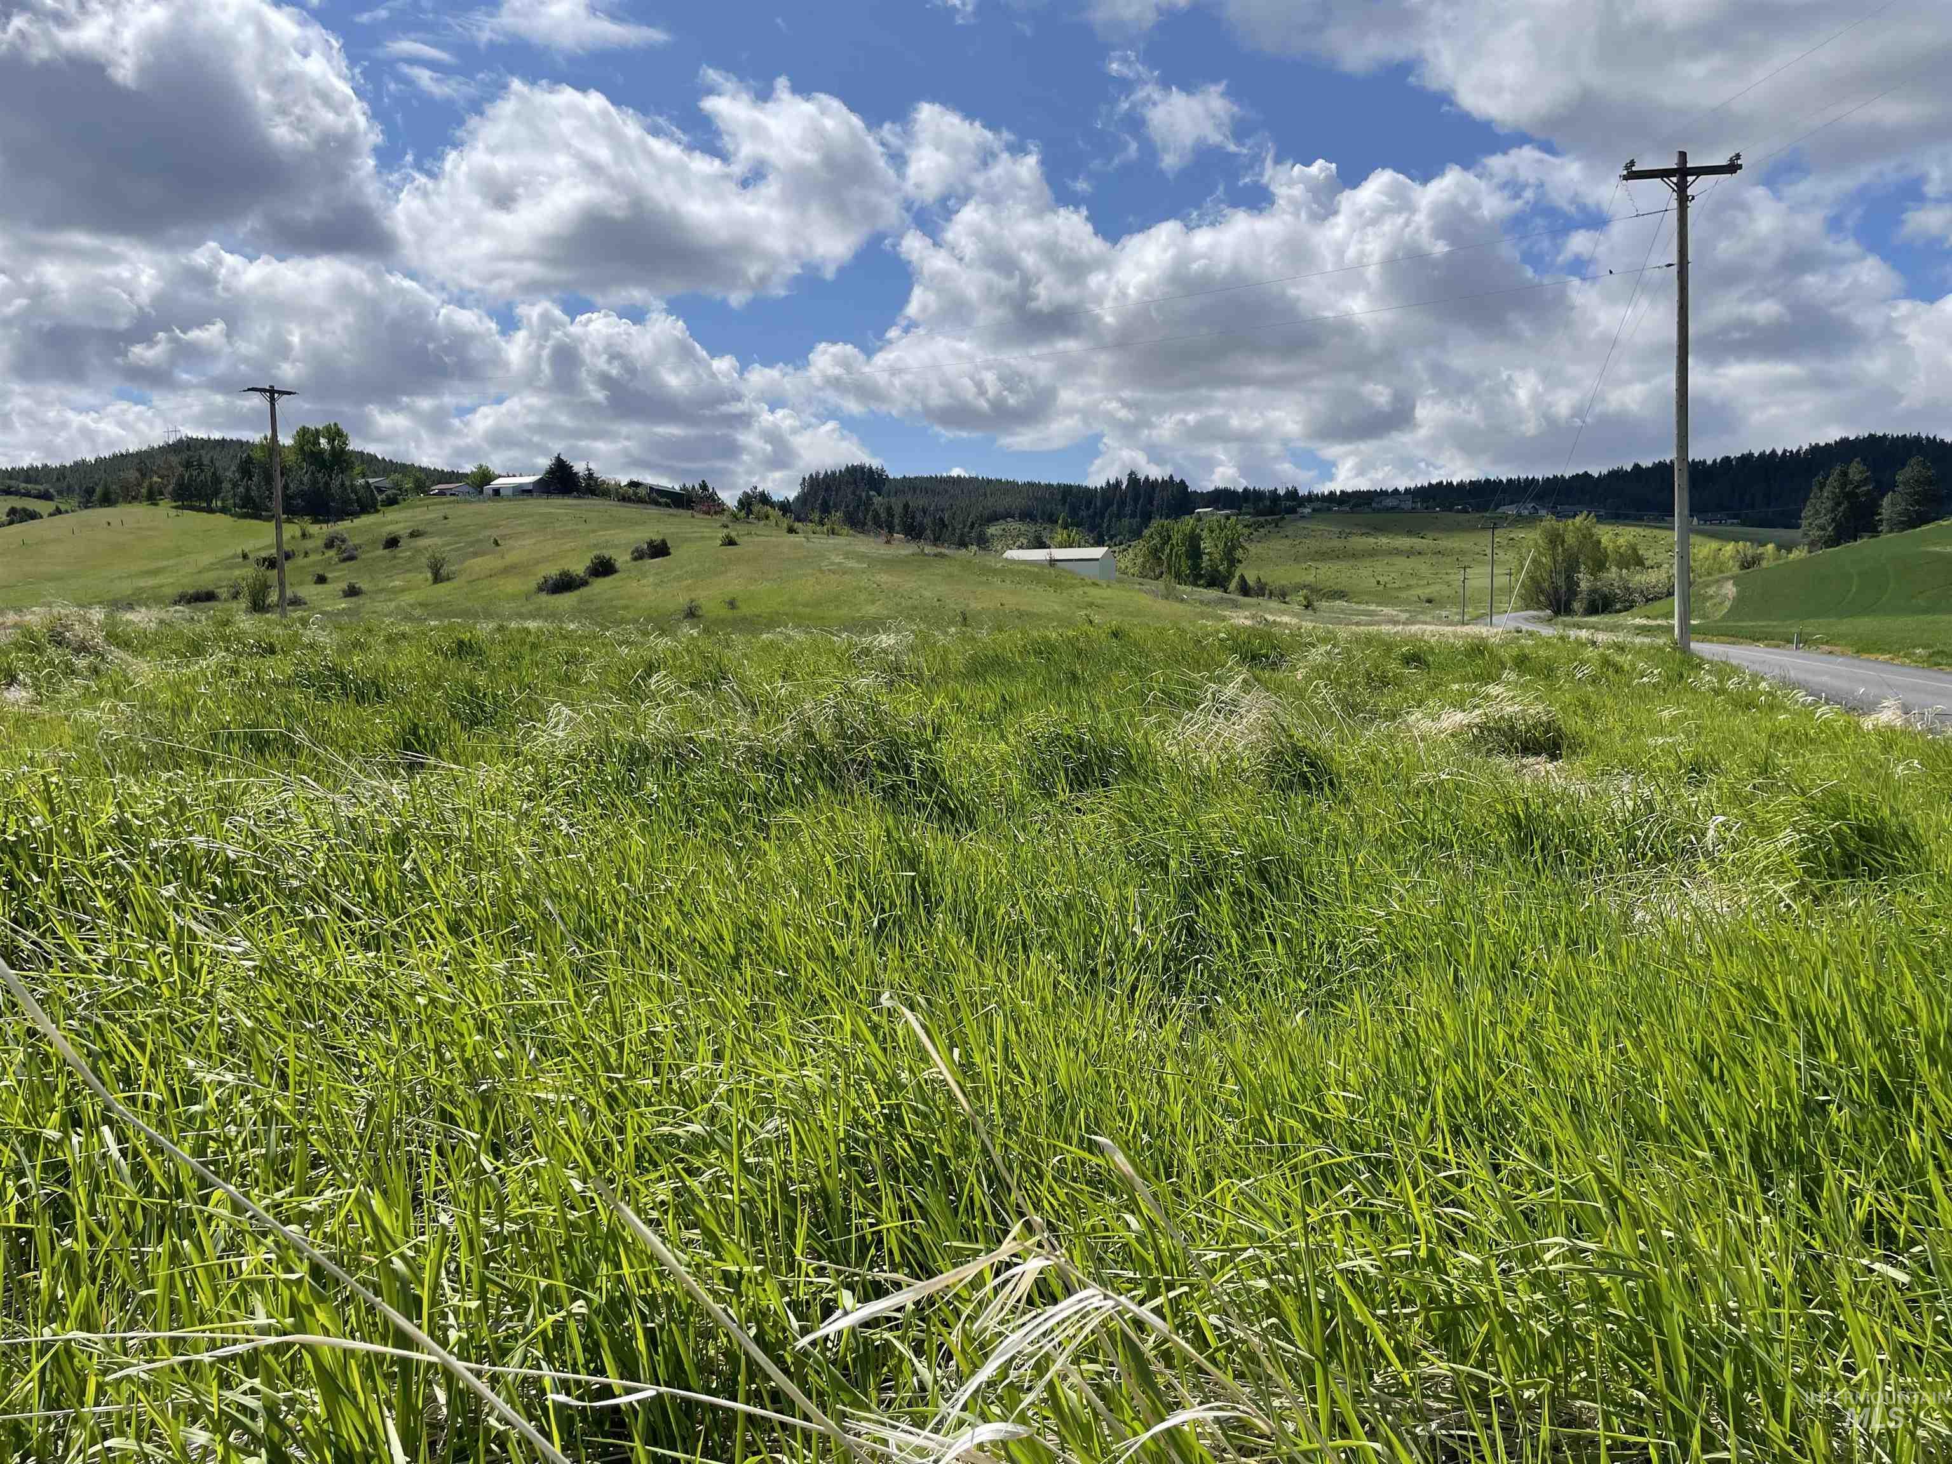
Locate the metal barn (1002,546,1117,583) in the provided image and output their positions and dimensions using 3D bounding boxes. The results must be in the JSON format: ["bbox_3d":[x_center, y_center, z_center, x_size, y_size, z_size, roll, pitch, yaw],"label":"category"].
[{"bbox_3d":[15.561,-30.838,272.000,18.800,5.900,12.500,1,6,18],"label":"metal barn"}]

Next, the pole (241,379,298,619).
[{"bbox_3d":[-30.693,-10.056,64.475,0.320,10.190,2.440,4,7,36],"label":"pole"}]

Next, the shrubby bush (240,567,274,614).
[{"bbox_3d":[-35.801,-7.024,73.000,1.650,2.300,1.600,-3,6,-26],"label":"shrubby bush"}]

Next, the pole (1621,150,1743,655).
[{"bbox_3d":[15.300,-7.053,31.700,2.420,10.650,0.330,-2,5,7],"label":"pole"}]

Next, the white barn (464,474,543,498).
[{"bbox_3d":[-124.285,-65.737,395.000,15.500,5.400,9.000,1,6,18],"label":"white barn"}]

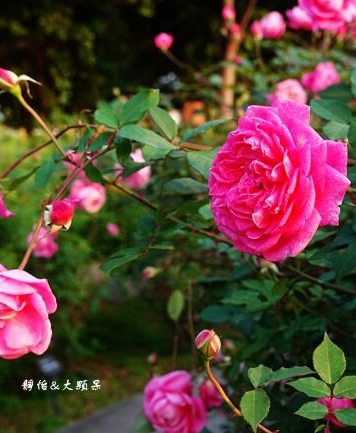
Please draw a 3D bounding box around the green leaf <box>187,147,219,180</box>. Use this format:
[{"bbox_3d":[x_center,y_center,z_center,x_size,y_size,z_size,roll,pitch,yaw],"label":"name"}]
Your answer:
[{"bbox_3d":[0.030,-0.056,0.920,0.052,0.032,0.011,32,-26,17],"label":"green leaf"}]

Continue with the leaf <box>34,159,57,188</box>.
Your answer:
[{"bbox_3d":[-0.149,-0.049,1.000,0.019,0.038,0.008,31,-6,25],"label":"leaf"}]

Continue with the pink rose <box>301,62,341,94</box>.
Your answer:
[{"bbox_3d":[0.195,-0.187,1.200,0.054,0.043,0.046,1,4,19],"label":"pink rose"}]

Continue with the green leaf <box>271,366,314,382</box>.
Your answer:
[{"bbox_3d":[0.086,0.119,0.660,0.047,0.008,0.016,-3,15,-38],"label":"green leaf"}]

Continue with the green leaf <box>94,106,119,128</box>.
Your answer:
[{"bbox_3d":[-0.056,-0.076,0.700,0.028,0.008,0.017,34,64,28],"label":"green leaf"}]

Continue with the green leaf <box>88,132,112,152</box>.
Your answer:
[{"bbox_3d":[-0.084,-0.080,0.950,0.015,0.031,0.007,42,-18,17],"label":"green leaf"}]

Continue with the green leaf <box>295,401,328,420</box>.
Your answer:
[{"bbox_3d":[0.097,0.141,0.640,0.023,0.015,0.007,-2,-31,-9],"label":"green leaf"}]

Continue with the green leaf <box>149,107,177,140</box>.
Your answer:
[{"bbox_3d":[-0.013,-0.074,0.700,0.018,0.031,0.009,-23,-14,-37],"label":"green leaf"}]

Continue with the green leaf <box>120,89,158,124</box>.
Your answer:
[{"bbox_3d":[-0.041,-0.118,0.950,0.025,0.055,0.012,42,-13,12],"label":"green leaf"}]

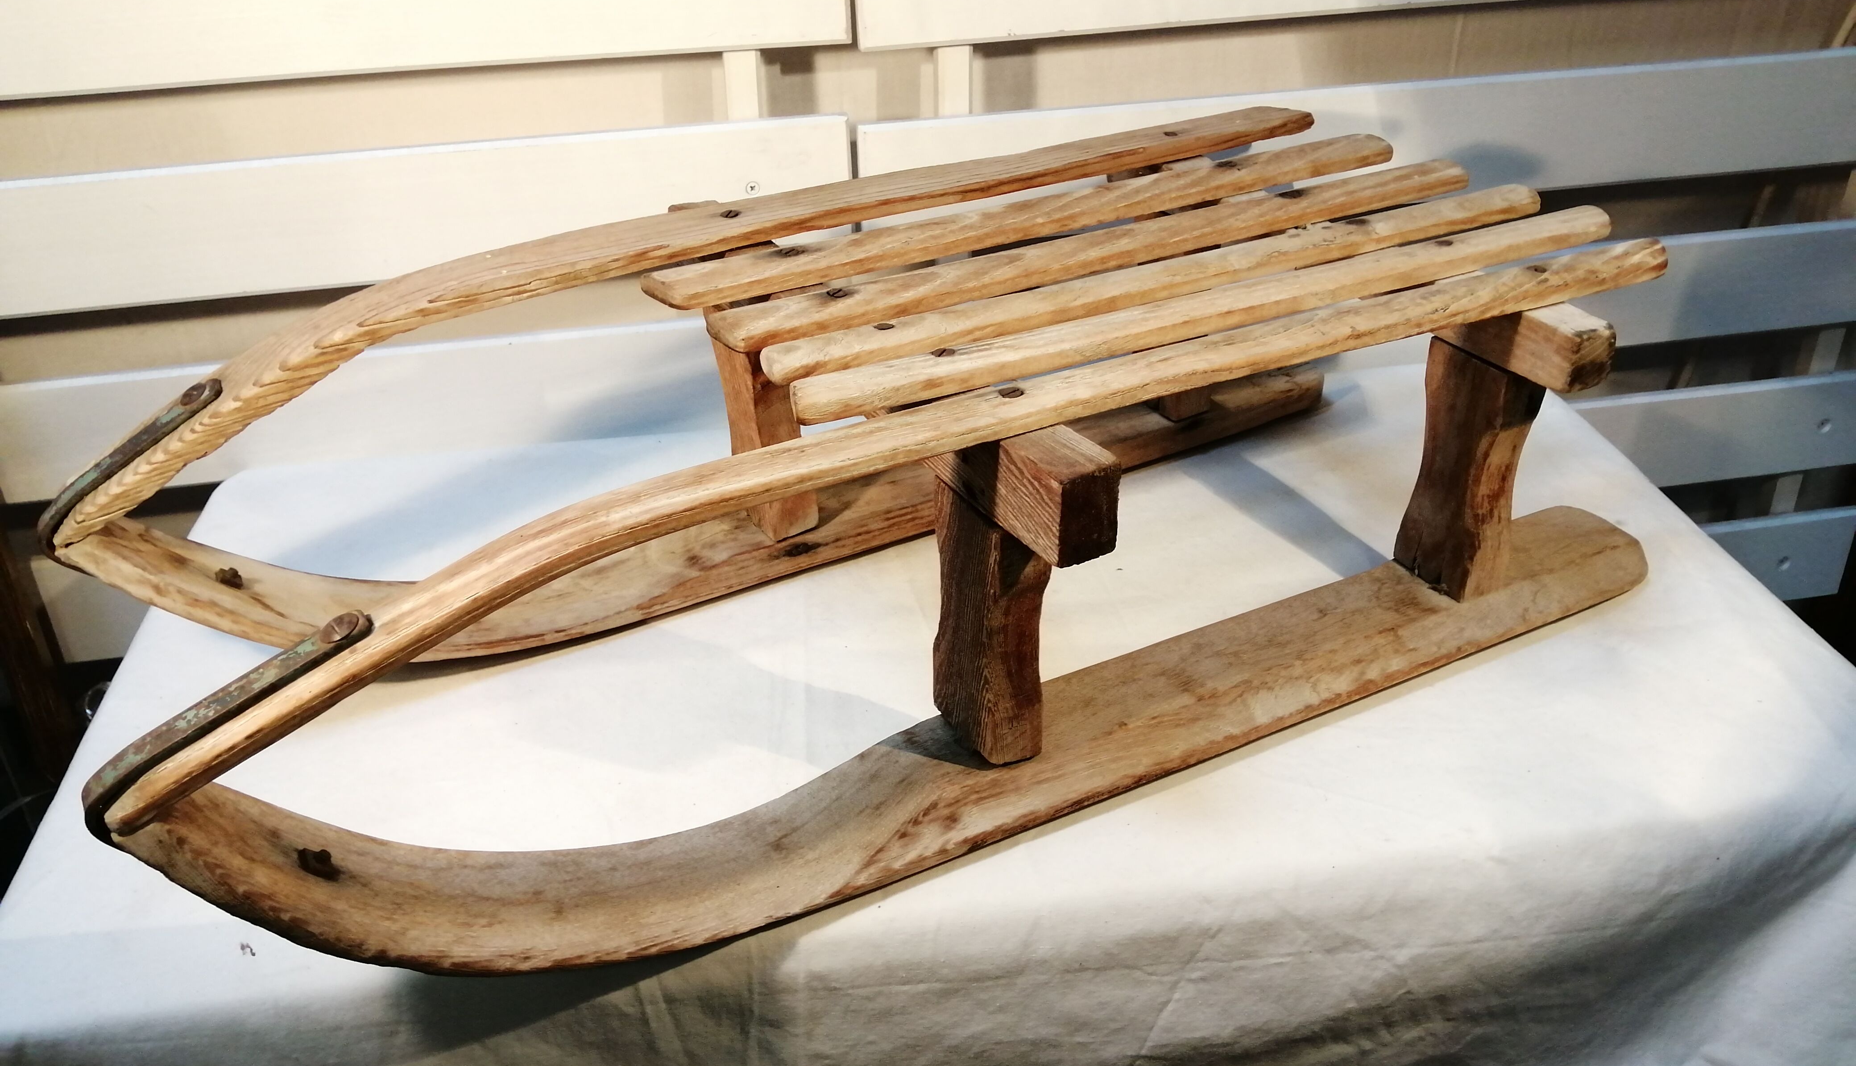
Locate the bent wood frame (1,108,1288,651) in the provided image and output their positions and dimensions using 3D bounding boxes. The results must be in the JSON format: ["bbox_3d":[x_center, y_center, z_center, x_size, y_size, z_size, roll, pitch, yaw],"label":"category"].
[{"bbox_3d":[-0.065,-0.100,0.874,0.857,0.234,0.094,-17,36,-28],"label":"bent wood frame"}]

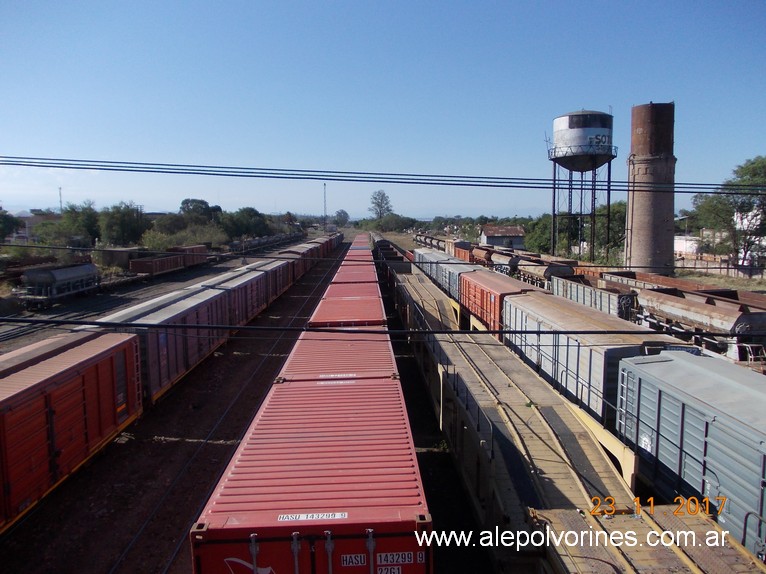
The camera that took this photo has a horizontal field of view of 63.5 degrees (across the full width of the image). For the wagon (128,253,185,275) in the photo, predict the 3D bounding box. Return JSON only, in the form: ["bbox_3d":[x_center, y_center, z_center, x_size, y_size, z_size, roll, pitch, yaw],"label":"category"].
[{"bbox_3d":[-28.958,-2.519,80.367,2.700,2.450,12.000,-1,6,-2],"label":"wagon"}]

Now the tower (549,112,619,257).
[{"bbox_3d":[25.767,-12.358,79.630,8.400,20.612,8.400,-1,6,-2],"label":"tower"}]

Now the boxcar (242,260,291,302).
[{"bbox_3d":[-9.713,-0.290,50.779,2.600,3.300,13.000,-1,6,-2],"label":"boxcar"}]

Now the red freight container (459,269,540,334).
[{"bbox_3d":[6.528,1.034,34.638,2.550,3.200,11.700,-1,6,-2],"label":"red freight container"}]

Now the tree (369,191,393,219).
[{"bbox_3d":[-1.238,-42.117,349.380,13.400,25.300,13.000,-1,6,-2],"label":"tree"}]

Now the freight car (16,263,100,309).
[{"bbox_3d":[-28.385,-0.191,55.029,2.700,3.400,9.500,-1,6,-2],"label":"freight car"}]

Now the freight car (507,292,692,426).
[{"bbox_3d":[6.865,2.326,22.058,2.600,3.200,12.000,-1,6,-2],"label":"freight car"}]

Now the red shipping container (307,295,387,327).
[{"bbox_3d":[-1.161,2.059,22.603,2.438,2.591,6.052,-1,6,-2],"label":"red shipping container"}]

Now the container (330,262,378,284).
[{"bbox_3d":[-1.627,0.395,38.810,2.438,2.591,12.145,-1,6,-2],"label":"container"}]

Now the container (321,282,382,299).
[{"bbox_3d":[-1.335,1.437,28.661,2.438,2.591,6.052,-1,6,-2],"label":"container"}]

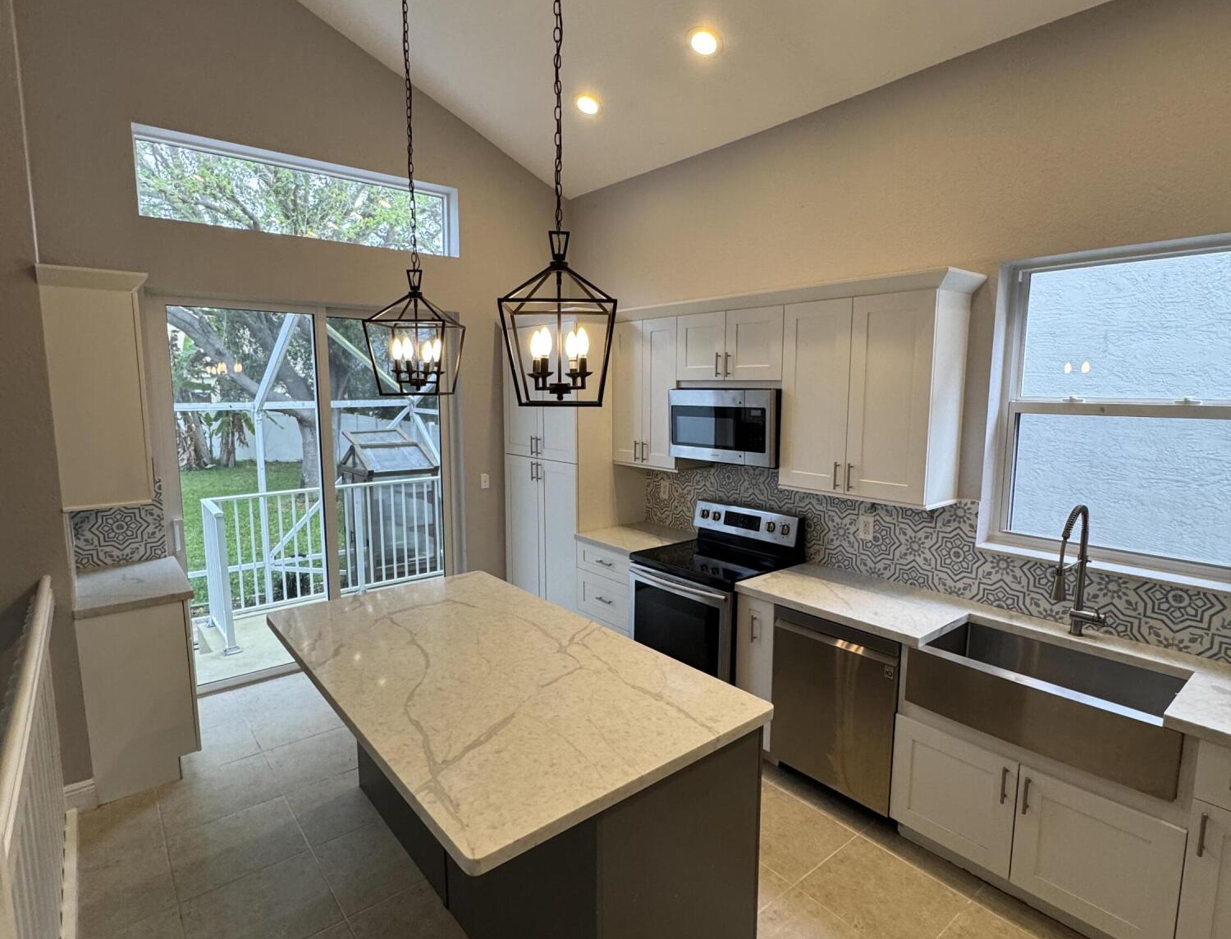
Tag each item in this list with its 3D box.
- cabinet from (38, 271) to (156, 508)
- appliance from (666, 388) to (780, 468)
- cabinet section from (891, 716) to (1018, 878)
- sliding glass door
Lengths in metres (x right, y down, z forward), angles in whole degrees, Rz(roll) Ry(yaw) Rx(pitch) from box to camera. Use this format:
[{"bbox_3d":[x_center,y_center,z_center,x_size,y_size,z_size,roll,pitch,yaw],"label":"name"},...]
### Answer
[{"bbox_3d":[-2.421,-0.379,3.132,0.350,1.000,0.850,-6,10,-39],"label":"cabinet"},{"bbox_3d":[0.707,-0.253,3.778,0.390,0.405,0.759,-6,10,-39],"label":"appliance"},{"bbox_3d":[1.507,1.216,2.726,0.580,0.455,0.455,-6,10,-39],"label":"cabinet section"},{"bbox_3d":[-1.938,0.143,4.485,1.780,2.365,0.110,-6,10,-39],"label":"sliding glass door"}]

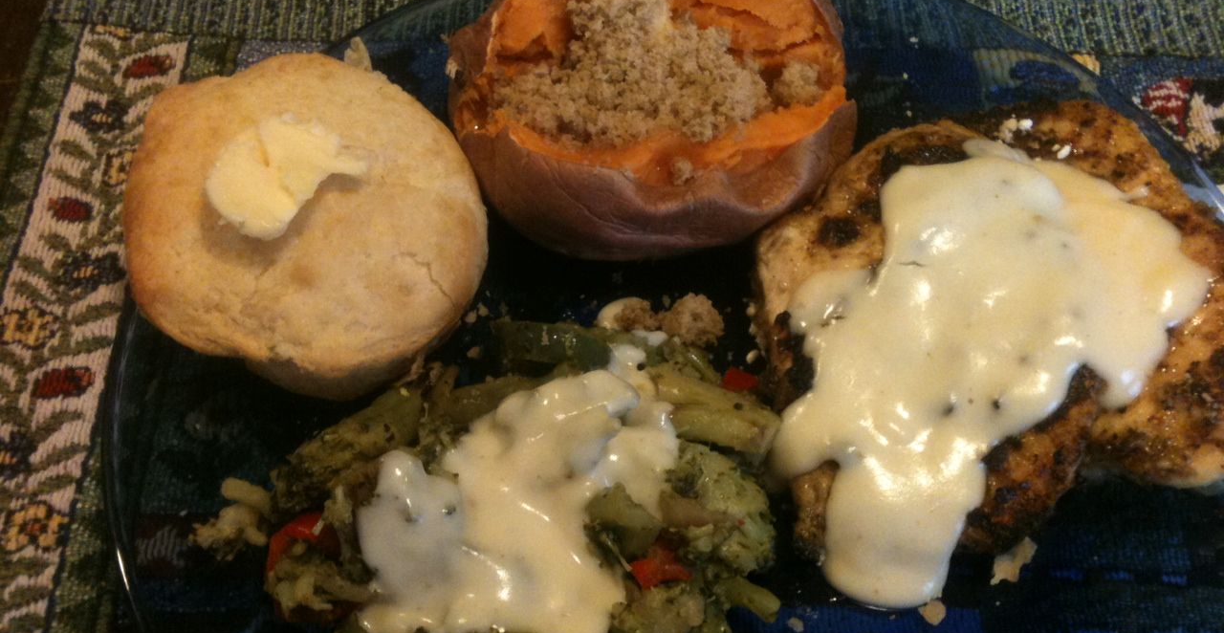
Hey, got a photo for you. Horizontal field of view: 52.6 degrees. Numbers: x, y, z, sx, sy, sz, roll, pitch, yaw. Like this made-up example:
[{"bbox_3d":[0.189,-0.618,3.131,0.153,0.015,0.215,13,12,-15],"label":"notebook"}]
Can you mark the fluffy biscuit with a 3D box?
[{"bbox_3d":[-0.069,-0.023,0.285,0.082,0.049,0.082,1,56,-1],"label":"fluffy biscuit"}]

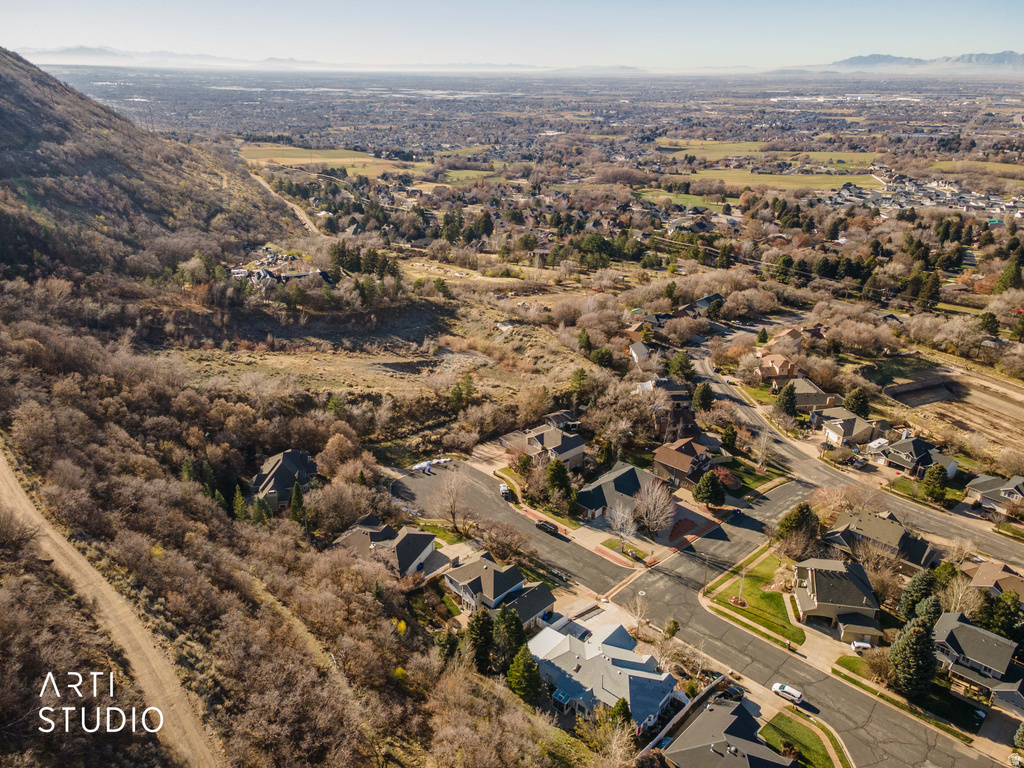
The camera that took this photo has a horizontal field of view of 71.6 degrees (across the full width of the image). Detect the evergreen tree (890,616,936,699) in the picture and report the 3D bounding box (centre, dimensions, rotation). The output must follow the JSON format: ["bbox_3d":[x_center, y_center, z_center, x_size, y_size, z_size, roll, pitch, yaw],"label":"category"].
[{"bbox_3d":[66.830,44.930,117.490,7.000,15.500,7.000,0,24,0],"label":"evergreen tree"}]

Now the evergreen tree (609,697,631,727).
[{"bbox_3d":[17.810,53.663,116.004,3.676,6.238,3.676,0,24,0],"label":"evergreen tree"}]

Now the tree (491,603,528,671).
[{"bbox_3d":[-0.350,43.870,124.140,6.200,13.860,6.200,0,24,0],"label":"tree"}]

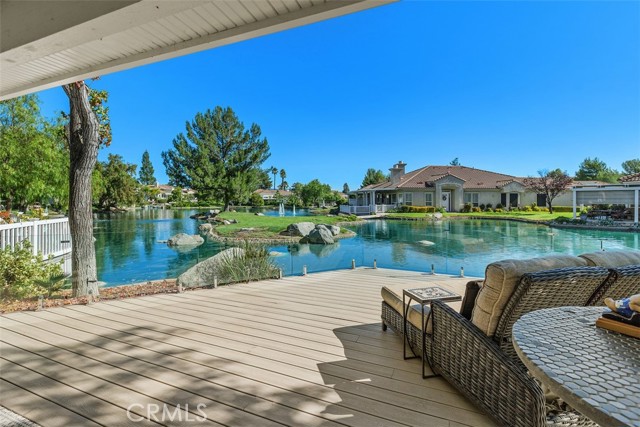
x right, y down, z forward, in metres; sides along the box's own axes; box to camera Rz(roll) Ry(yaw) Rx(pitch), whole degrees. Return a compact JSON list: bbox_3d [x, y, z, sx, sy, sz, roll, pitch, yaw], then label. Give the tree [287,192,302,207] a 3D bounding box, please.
[{"bbox_3d":[-4.661,-2.650,52.000,2.900,2.800,2.800,0,3,0],"label":"tree"}]

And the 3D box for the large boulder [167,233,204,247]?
[{"bbox_3d":[-5.531,1.077,11.700,1.500,0.600,1.000,0,3,0],"label":"large boulder"}]

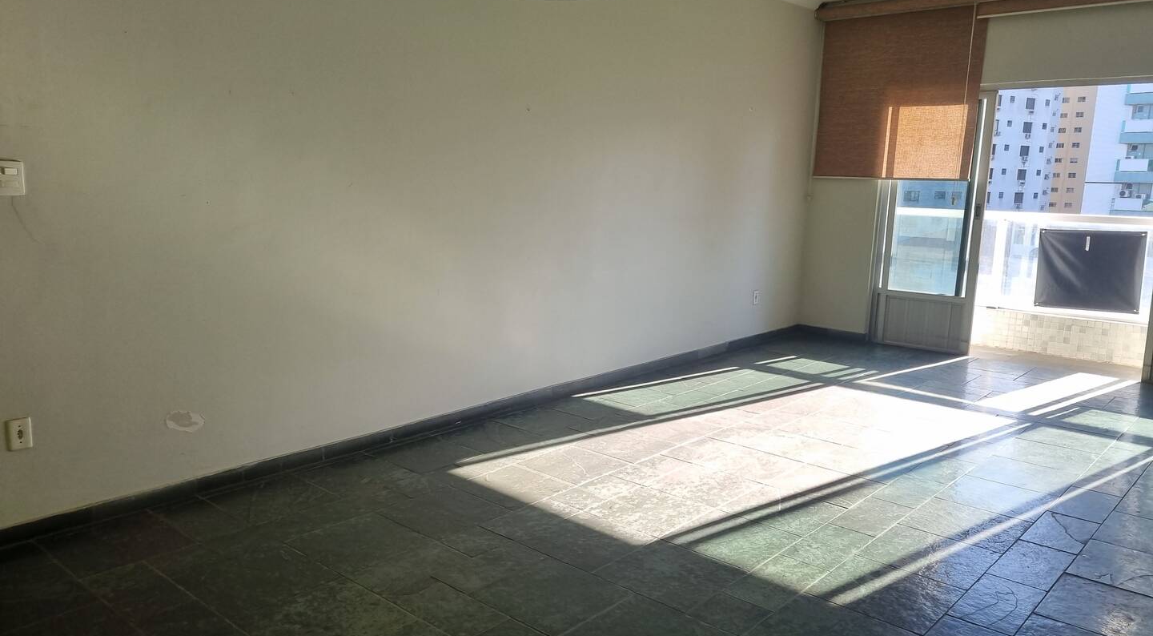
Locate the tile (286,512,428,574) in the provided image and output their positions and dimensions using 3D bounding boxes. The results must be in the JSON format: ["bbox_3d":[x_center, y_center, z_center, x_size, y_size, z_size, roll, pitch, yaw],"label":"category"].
[{"bbox_3d":[-0.834,0.855,3.294,0.382,0.012,0.405,10,13,41],"label":"tile"}]

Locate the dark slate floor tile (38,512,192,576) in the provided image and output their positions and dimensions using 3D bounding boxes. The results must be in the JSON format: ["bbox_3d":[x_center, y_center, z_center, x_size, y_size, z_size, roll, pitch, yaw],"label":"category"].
[{"bbox_3d":[-1.725,0.847,3.248,0.450,0.012,0.410,10,13,41],"label":"dark slate floor tile"}]

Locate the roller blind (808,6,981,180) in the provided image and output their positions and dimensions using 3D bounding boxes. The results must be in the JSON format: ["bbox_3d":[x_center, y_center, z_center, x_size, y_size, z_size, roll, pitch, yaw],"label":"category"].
[{"bbox_3d":[2.545,-1.779,6.947,1.322,1.335,0.050,9,12,41],"label":"roller blind"}]

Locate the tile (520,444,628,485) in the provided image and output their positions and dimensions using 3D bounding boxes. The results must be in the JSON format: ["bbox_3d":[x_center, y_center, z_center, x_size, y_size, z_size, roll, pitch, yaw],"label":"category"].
[{"bbox_3d":[-0.008,0.716,4.199,0.405,0.012,0.410,10,13,41],"label":"tile"}]

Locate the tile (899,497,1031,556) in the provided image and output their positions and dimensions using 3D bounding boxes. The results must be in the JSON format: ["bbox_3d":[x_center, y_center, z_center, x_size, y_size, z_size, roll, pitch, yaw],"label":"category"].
[{"bbox_3d":[1.579,0.837,3.510,0.403,0.012,0.403,9,13,41],"label":"tile"}]

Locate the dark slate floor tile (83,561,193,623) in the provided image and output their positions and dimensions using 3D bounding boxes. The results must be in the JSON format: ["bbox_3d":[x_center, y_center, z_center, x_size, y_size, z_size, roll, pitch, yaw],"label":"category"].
[{"bbox_3d":[-1.442,0.895,2.837,0.403,0.012,0.204,9,13,41],"label":"dark slate floor tile"}]

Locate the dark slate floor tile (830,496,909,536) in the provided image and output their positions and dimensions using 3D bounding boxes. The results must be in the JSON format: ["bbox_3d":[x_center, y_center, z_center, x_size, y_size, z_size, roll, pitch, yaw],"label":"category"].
[{"bbox_3d":[1.248,0.835,3.634,0.198,0.012,0.405,10,13,41],"label":"dark slate floor tile"}]

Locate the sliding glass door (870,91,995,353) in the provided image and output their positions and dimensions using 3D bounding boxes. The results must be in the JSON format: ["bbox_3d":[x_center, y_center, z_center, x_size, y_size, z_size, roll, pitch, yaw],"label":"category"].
[{"bbox_3d":[2.865,-0.761,7.037,0.801,2.063,0.070,9,12,41],"label":"sliding glass door"}]

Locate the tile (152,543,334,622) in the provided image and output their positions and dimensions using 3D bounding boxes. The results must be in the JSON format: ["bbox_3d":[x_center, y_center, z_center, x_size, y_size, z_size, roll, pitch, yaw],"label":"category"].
[{"bbox_3d":[-1.052,0.869,2.861,0.411,0.012,0.406,9,12,41],"label":"tile"}]

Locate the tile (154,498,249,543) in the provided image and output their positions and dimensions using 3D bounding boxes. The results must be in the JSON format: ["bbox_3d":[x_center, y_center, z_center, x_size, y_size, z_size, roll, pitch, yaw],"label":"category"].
[{"bbox_3d":[-1.483,0.799,3.416,0.424,0.012,0.206,9,13,41],"label":"tile"}]

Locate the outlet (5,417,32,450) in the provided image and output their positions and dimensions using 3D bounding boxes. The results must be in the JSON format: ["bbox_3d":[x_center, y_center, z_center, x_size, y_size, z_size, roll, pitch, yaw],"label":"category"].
[{"bbox_3d":[-1.940,0.409,3.023,0.012,0.110,0.075,9,12,41],"label":"outlet"}]

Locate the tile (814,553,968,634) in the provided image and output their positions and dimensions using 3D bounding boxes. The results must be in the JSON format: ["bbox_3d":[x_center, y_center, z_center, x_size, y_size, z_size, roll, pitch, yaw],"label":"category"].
[{"bbox_3d":[1.031,0.917,2.888,0.388,0.012,0.404,9,12,41],"label":"tile"}]

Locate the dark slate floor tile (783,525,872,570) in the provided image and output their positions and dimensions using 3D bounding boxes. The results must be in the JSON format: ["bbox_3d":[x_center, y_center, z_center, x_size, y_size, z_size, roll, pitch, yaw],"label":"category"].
[{"bbox_3d":[0.951,0.866,3.271,0.205,0.012,0.401,9,13,41],"label":"dark slate floor tile"}]

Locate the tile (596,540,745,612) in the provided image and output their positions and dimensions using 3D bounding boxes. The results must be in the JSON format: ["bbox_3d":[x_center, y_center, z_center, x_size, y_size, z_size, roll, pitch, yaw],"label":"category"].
[{"bbox_3d":[0.331,0.884,2.984,0.379,0.012,0.403,9,12,41],"label":"tile"}]

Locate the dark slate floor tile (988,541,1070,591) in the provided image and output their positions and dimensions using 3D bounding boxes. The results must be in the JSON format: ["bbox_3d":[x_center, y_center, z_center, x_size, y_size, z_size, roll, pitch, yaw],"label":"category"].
[{"bbox_3d":[1.685,0.916,3.206,0.202,0.012,0.400,10,13,41],"label":"dark slate floor tile"}]

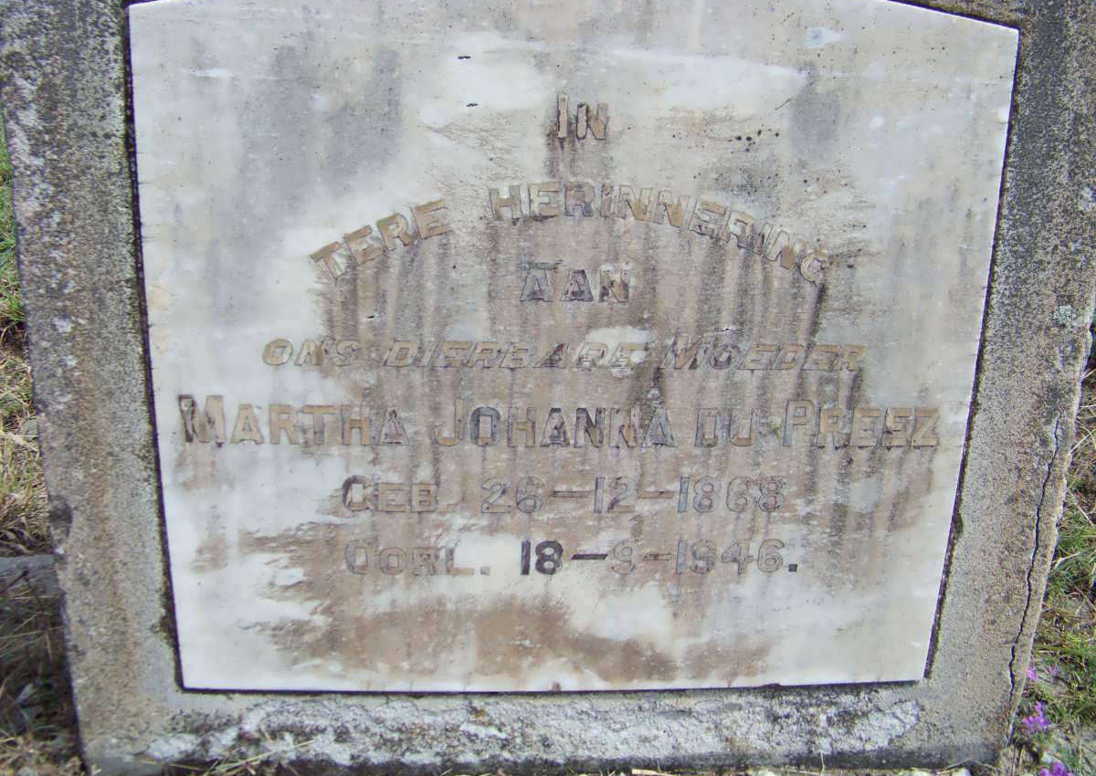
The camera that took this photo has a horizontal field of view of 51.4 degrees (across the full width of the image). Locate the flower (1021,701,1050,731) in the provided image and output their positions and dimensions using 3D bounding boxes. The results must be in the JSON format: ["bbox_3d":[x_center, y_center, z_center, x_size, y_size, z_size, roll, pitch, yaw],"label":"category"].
[{"bbox_3d":[0.430,0.289,1.005,0.026,0.024,0.025,0,17,-4],"label":"flower"}]

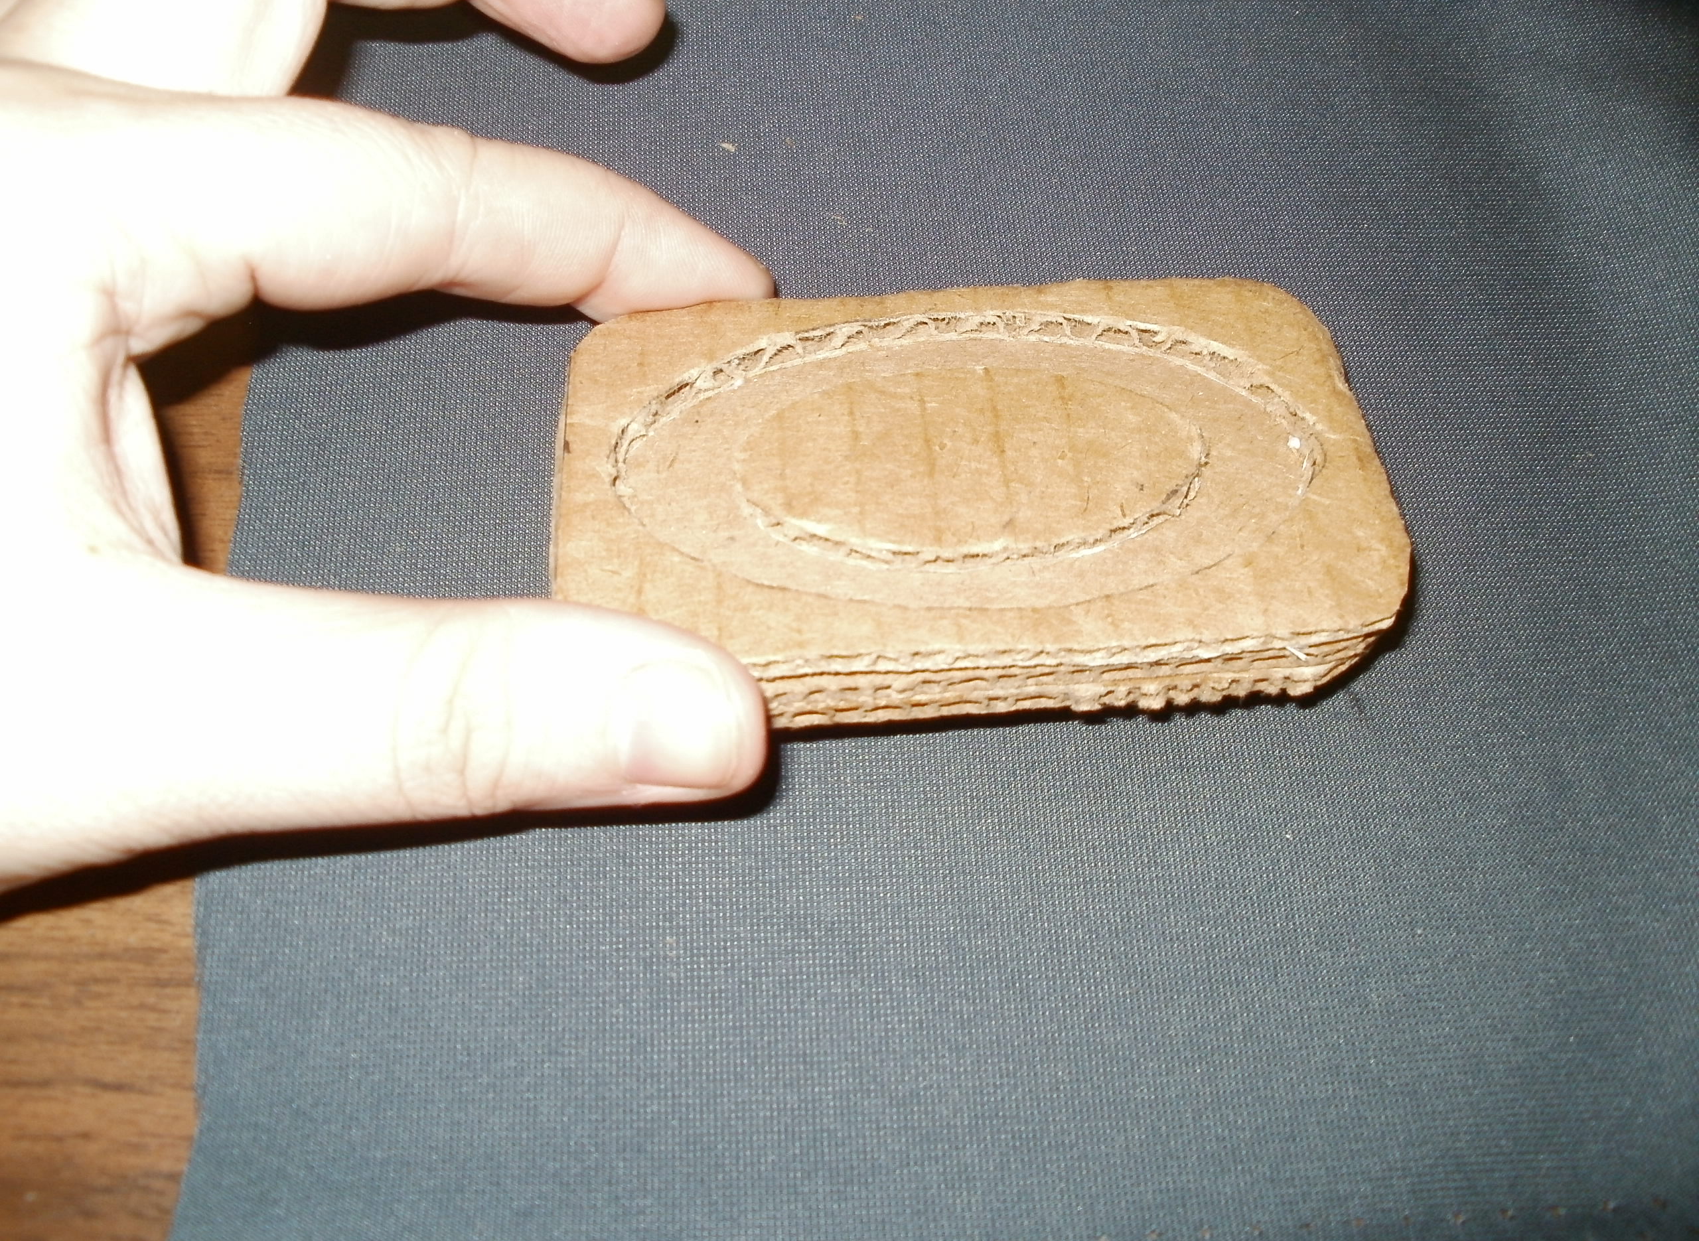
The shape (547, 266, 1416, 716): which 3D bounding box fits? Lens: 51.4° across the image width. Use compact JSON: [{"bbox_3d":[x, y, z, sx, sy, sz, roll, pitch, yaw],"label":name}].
[{"bbox_3d":[0.013,-0.015,0.197,0.088,0.010,0.057,-3,48,-2],"label":"shape"}]

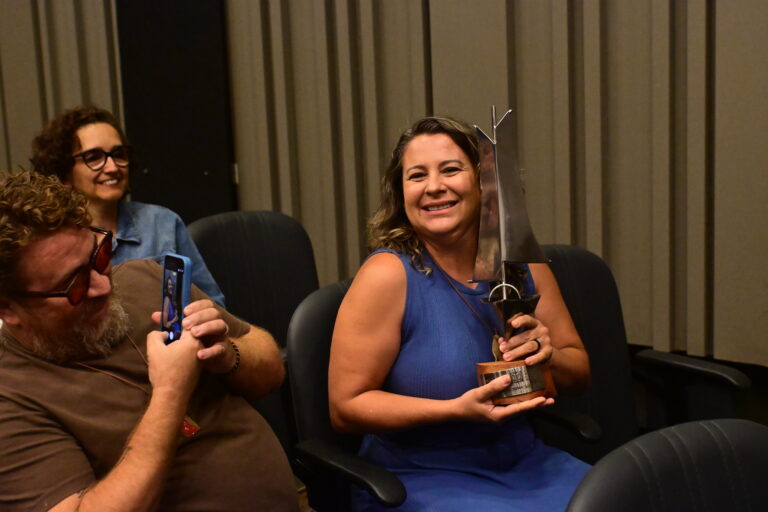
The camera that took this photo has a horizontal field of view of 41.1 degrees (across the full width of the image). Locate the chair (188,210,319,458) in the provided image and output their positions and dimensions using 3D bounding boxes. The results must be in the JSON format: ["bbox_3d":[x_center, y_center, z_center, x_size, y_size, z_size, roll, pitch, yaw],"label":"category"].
[{"bbox_3d":[-0.308,0.347,3.040,0.550,0.940,0.580,-8,10,-34],"label":"chair"}]

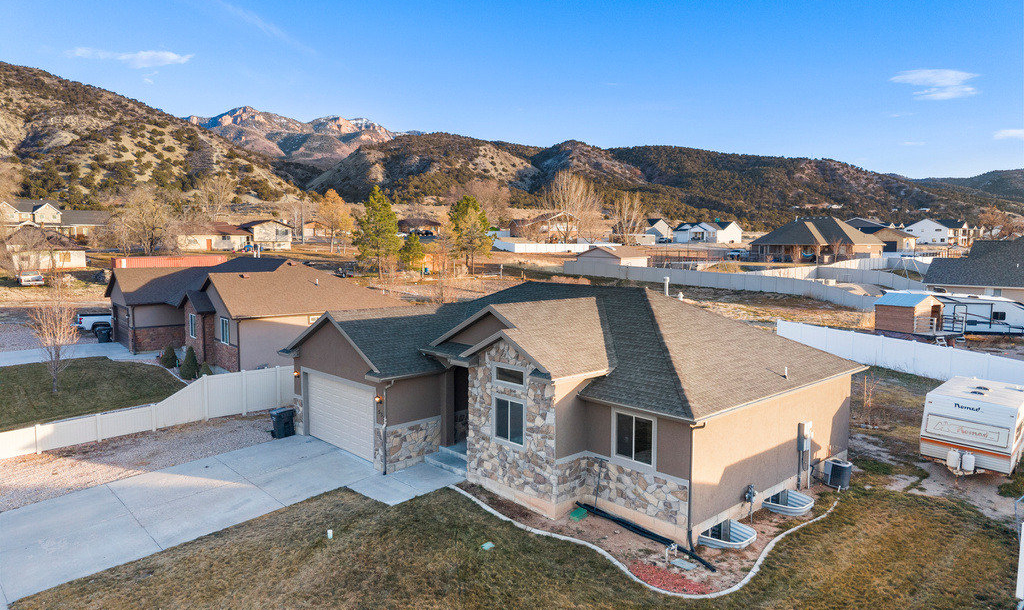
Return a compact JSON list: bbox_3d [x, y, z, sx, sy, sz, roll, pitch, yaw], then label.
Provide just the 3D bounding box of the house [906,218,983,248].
[{"bbox_3d":[133.281,-22.454,220.385,24.000,7.700,14.000,-4,7,-37],"label":"house"}]

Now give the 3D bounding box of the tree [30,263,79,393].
[{"bbox_3d":[-21.665,1.156,33.428,2.100,6.114,2.100,-3,6,-33],"label":"tree"}]

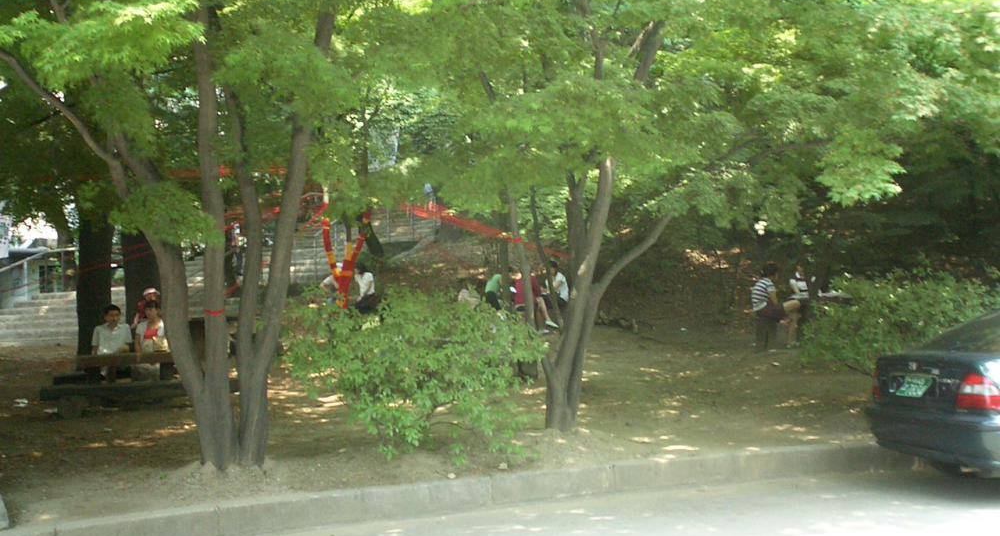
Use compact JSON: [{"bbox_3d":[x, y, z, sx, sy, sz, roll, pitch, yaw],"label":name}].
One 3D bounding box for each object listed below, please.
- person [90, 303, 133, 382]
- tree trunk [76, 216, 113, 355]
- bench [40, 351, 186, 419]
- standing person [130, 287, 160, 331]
[{"bbox_3d":[-4.500,1.040,12.400,0.520,1.220,0.750,-1,-1,-13],"label":"person"},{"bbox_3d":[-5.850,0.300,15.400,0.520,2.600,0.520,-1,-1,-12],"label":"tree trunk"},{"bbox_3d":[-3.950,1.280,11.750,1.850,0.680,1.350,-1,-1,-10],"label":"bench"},{"bbox_3d":[-4.650,0.960,14.200,0.480,1.420,0.360,-1,-1,-9],"label":"standing person"}]

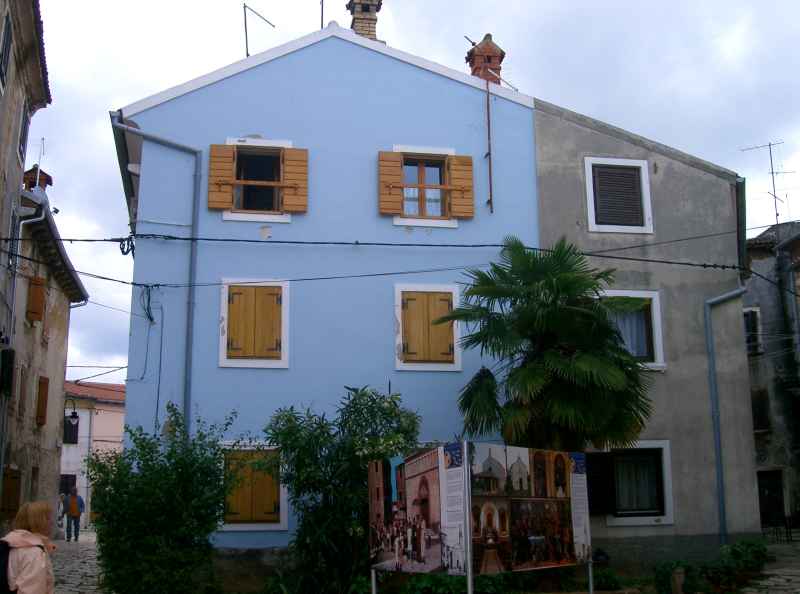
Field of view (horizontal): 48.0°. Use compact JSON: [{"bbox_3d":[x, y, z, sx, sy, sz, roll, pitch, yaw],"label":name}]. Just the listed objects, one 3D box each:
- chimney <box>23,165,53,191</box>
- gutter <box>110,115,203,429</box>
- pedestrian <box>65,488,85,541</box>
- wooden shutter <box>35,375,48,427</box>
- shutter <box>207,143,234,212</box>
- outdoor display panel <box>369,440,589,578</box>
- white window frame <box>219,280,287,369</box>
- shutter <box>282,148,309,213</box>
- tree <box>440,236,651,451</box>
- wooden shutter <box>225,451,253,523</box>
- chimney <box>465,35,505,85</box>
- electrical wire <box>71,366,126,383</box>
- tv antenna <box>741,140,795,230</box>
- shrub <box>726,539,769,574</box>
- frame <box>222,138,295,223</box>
[{"bbox_3d":[-7.738,-2.433,19.074,0.652,0.797,0.652,3,-11,-14],"label":"chimney"},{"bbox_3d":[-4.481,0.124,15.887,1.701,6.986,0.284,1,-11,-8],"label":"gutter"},{"bbox_3d":[-10.496,7.005,28.960,0.580,1.720,0.380,3,-11,-17],"label":"pedestrian"},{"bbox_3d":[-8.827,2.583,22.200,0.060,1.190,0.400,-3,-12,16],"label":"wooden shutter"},{"bbox_3d":[-2.943,-1.973,14.799,0.384,1.082,0.050,1,-11,-8],"label":"shutter"},{"bbox_3d":[0.797,2.229,9.361,2.514,1.271,2.024,-1,-11,6],"label":"outdoor display panel"},{"bbox_3d":[-2.338,0.433,14.500,1.092,1.435,0.120,1,-11,-8],"label":"white window frame"},{"bbox_3d":[-1.735,-1.937,14.972,0.402,1.103,0.050,1,-11,-8],"label":"shutter"},{"bbox_3d":[2.067,1.644,12.103,2.800,5.010,2.700,0,-11,0],"label":"tree"},{"bbox_3d":[-2.808,3.312,15.645,0.476,1.225,0.061,1,-11,-8],"label":"wooden shutter"},{"bbox_3d":[1.622,-4.363,16.635,0.620,1.113,0.620,1,-11,-8],"label":"chimney"},{"bbox_3d":[-8.365,2.157,25.000,1.500,0.450,0.100,1,-11,-8],"label":"electrical wire"},{"bbox_3d":[10.873,-3.260,26.500,1.400,2.550,0.900,-7,-13,32],"label":"tv antenna"},{"bbox_3d":[5.227,3.910,13.510,0.620,0.538,0.560,1,-11,-8],"label":"shrub"},{"bbox_3d":[-2.351,-1.934,14.941,1.102,1.418,0.120,1,-11,-8],"label":"frame"}]

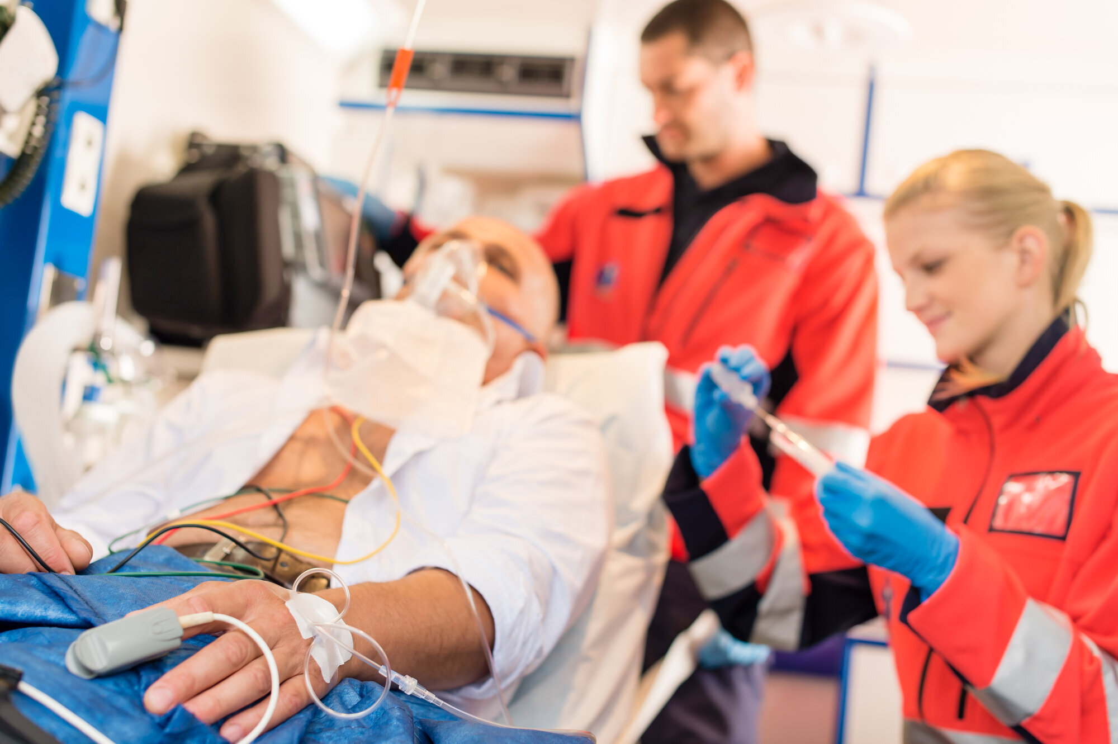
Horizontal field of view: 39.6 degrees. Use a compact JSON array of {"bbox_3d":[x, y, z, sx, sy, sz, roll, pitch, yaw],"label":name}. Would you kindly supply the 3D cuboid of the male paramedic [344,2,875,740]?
[{"bbox_3d":[0.080,0.270,2.370,0.760,1.680,0.470,2,-2,34],"label":"male paramedic"}]

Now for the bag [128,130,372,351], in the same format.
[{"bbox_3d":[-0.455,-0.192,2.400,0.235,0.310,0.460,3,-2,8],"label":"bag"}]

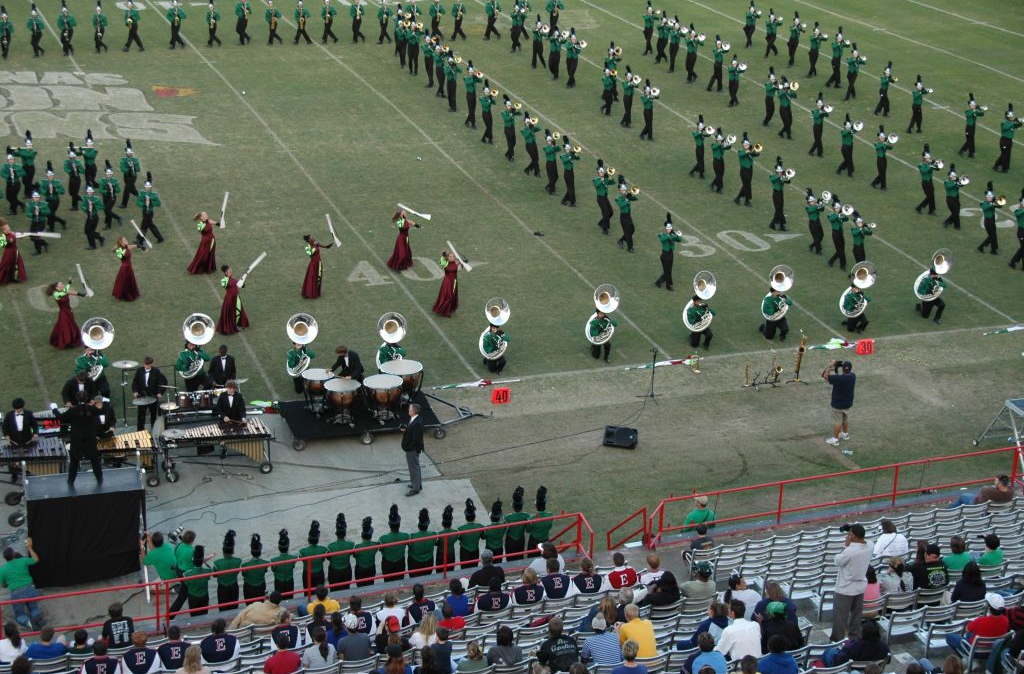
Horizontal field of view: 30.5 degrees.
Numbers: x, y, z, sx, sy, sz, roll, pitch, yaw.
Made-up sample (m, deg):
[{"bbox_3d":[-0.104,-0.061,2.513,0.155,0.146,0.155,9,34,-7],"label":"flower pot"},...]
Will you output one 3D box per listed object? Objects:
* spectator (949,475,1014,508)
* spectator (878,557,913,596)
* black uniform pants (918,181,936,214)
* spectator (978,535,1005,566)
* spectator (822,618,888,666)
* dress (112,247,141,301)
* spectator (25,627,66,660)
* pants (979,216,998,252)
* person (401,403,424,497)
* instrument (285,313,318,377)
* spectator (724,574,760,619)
[{"bbox_3d":[8.050,2.858,32.272,1.050,1.050,0.600,5,21,8],"label":"spectator"},{"bbox_3d":[5.253,3.621,26.792,0.500,1.260,0.760,-10,24,-29],"label":"spectator"},{"bbox_3d":[11.980,-4.104,54.136,0.400,0.930,0.560,-15,27,-37],"label":"black uniform pants"},{"bbox_3d":[7.006,3.433,28.415,0.460,1.160,0.760,-12,25,-33],"label":"spectator"},{"bbox_3d":[4.335,3.994,23.657,0.600,1.250,0.800,-14,26,-35],"label":"spectator"},{"bbox_3d":[-9.306,-1.589,45.153,0.611,1.318,0.659,13,23,26],"label":"dress"},{"bbox_3d":[-6.729,4.592,27.116,0.520,1.190,0.800,-6,22,-19],"label":"spectator"},{"bbox_3d":[13.021,-2.841,51.081,0.540,0.970,0.380,14,24,29],"label":"pants"},{"bbox_3d":[-1.886,2.133,36.159,0.460,1.840,0.520,-2,21,-10],"label":"person"},{"bbox_3d":[-4.458,0.169,39.706,0.680,1.370,0.580,-4,22,-15],"label":"instrument"},{"bbox_3d":[3.322,3.932,27.854,0.500,1.165,0.800,-1,21,-8],"label":"spectator"}]

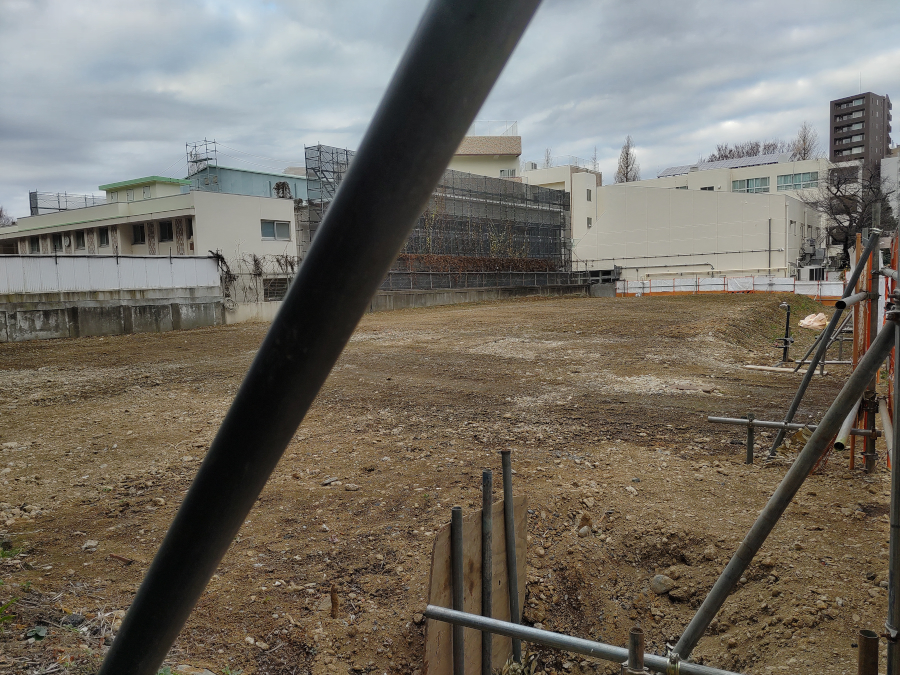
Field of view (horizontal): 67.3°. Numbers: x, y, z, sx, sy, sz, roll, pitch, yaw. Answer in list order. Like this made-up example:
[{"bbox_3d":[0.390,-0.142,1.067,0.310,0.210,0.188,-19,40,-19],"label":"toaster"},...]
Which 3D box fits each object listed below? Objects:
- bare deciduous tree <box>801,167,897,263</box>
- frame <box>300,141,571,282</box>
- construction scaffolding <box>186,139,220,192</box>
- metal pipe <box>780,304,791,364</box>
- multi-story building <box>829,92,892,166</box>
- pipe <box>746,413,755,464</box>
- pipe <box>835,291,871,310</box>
[{"bbox_3d":[33.601,-9.532,57.000,7.300,10.055,7.000,-2,6,0],"label":"bare deciduous tree"},{"bbox_3d":[1.278,-6.610,41.621,1.100,7.044,26.300,1,7,34],"label":"frame"},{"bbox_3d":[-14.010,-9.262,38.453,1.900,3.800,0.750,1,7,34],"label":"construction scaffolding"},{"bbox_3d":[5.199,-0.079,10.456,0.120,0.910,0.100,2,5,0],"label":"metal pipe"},{"bbox_3d":[105.128,-40.012,173.737,10.000,41.500,9.800,-6,6,-31],"label":"multi-story building"},{"bbox_3d":[2.433,0.826,5.480,0.046,0.408,0.046,-2,6,0],"label":"pipe"},{"bbox_3d":[2.752,-0.257,4.575,0.050,0.050,1.211,2,7,38],"label":"pipe"}]

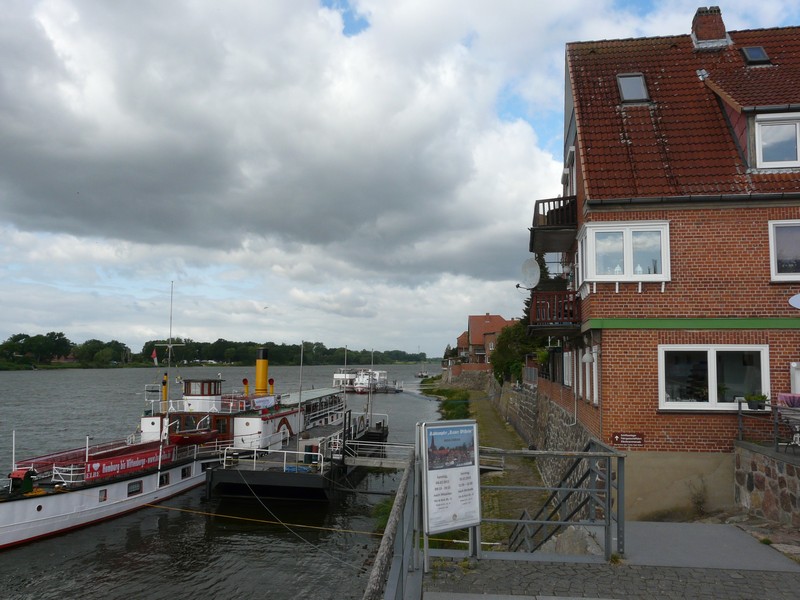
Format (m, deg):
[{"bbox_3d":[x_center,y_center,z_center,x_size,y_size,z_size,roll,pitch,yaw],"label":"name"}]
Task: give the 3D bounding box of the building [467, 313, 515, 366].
[{"bbox_3d":[19.474,8.510,134.789,9.800,11.400,10.000,0,-5,1],"label":"building"}]

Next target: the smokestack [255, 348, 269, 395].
[{"bbox_3d":[-11.541,5.992,54.000,0.980,3.850,0.980,-1,-5,8],"label":"smokestack"}]

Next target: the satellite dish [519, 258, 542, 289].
[{"bbox_3d":[3.696,-0.744,18.300,0.180,0.860,0.800,9,-9,-28],"label":"satellite dish"}]

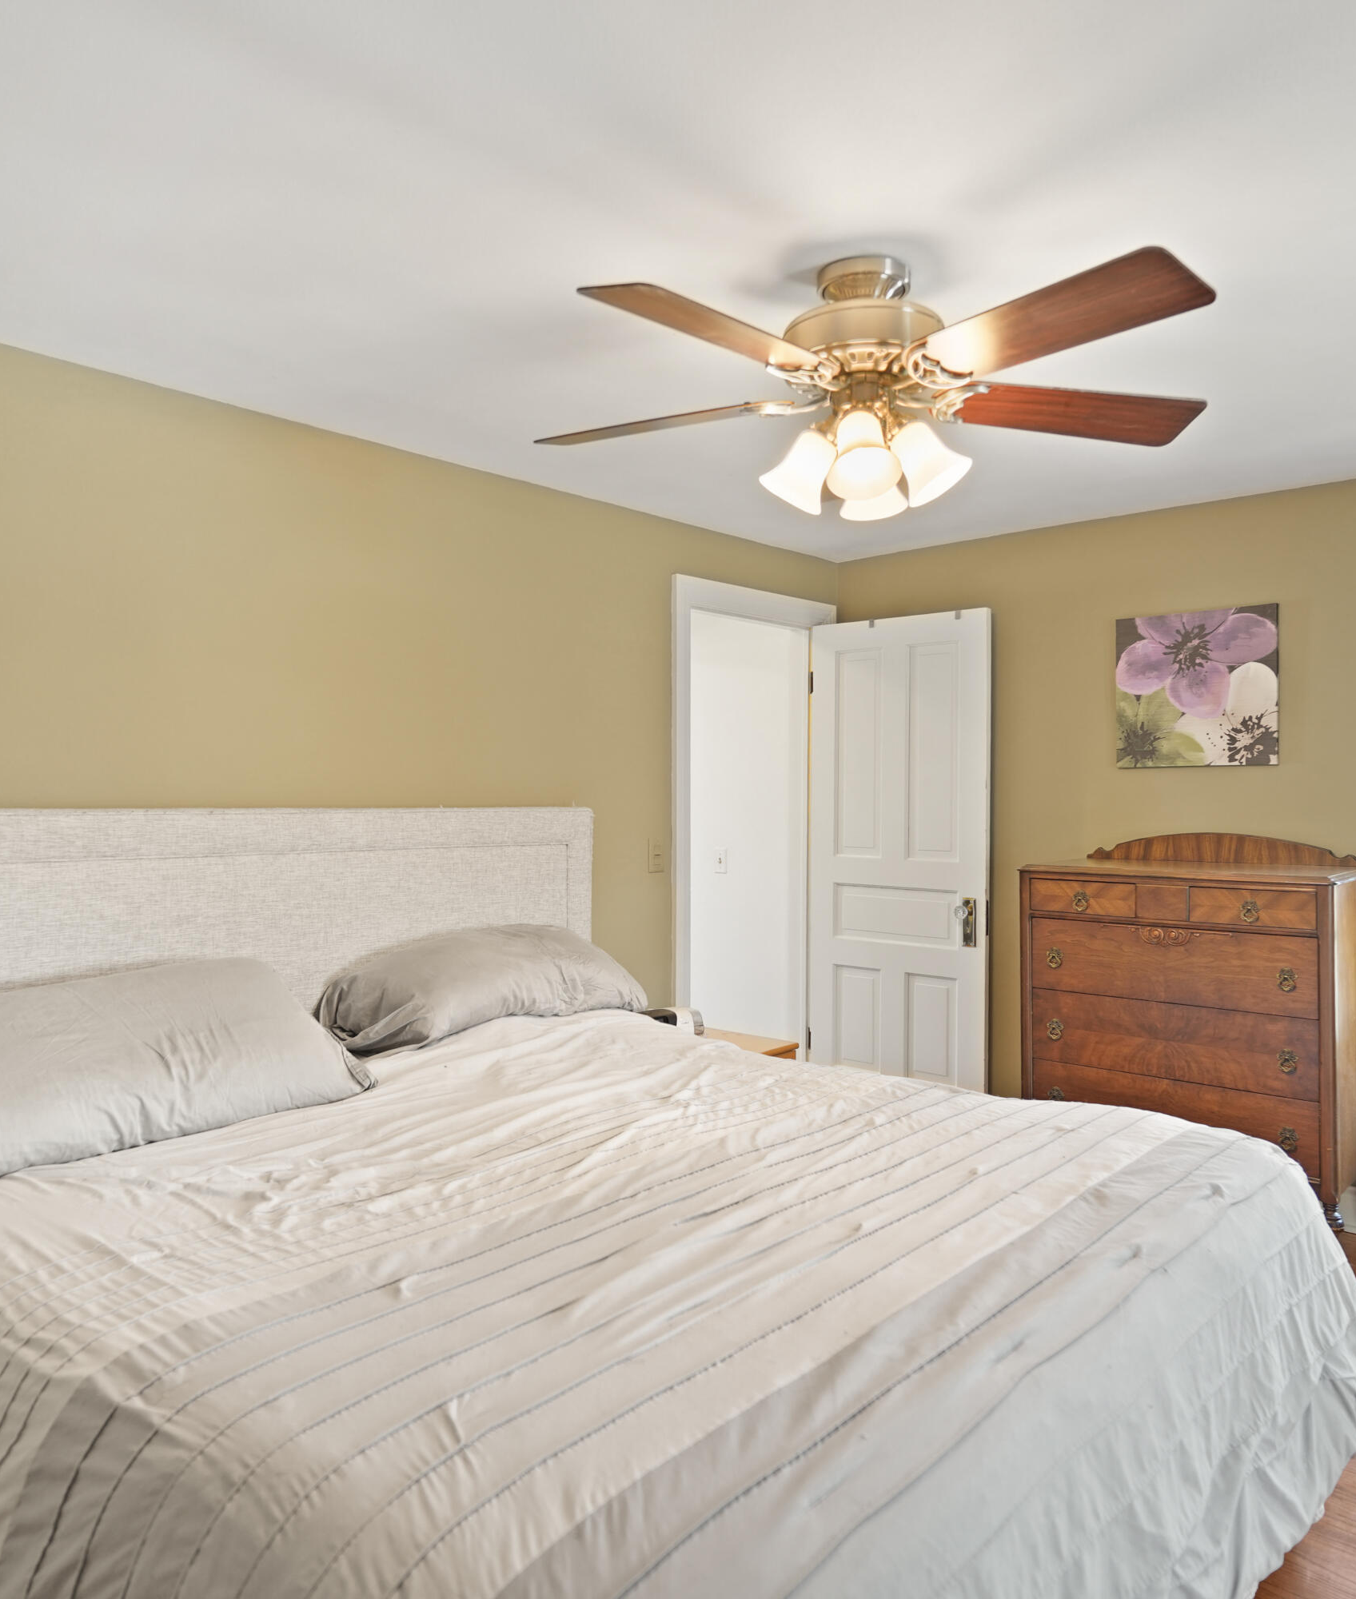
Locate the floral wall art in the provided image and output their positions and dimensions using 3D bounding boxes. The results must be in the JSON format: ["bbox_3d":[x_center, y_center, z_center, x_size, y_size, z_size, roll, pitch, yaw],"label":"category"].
[{"bbox_3d":[1.745,-0.368,3.820,0.512,0.518,0.030,0,1,41],"label":"floral wall art"}]

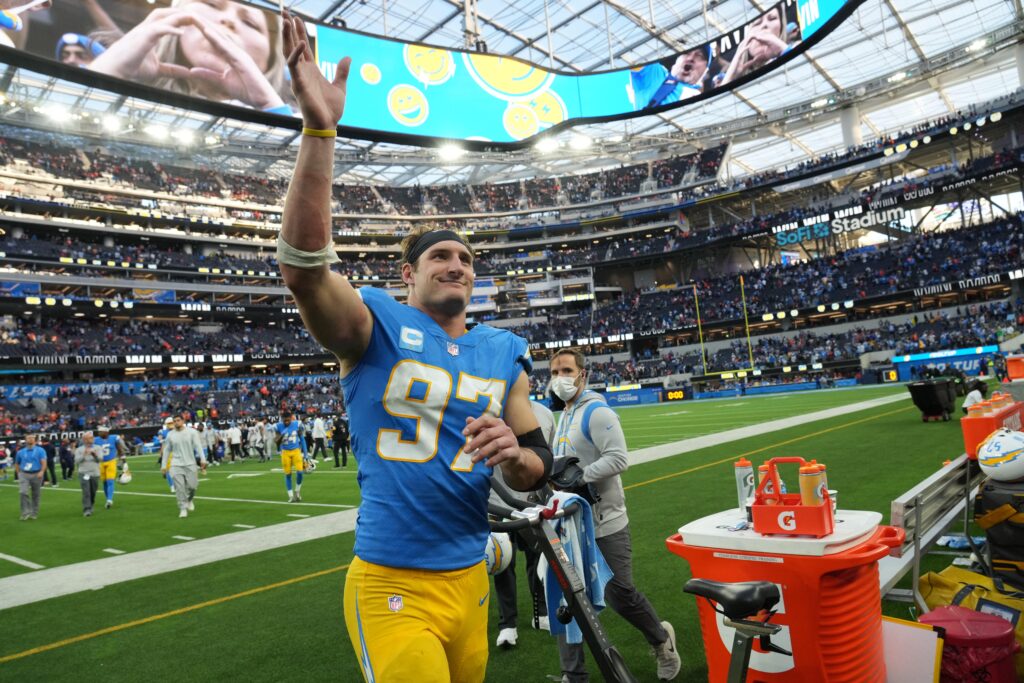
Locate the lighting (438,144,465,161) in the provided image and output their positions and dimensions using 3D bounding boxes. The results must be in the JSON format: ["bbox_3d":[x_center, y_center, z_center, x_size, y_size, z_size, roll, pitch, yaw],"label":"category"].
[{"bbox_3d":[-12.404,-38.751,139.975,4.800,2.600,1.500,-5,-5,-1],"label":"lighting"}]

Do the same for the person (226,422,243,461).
[{"bbox_3d":[-12.308,4.460,30.286,0.620,1.800,0.500,0,-7,-45],"label":"person"}]

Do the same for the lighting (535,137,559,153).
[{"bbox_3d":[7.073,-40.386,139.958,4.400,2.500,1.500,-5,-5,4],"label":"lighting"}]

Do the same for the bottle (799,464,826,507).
[{"bbox_3d":[1.134,0.586,2.560,0.084,0.263,0.084,-1,-6,-37],"label":"bottle"}]

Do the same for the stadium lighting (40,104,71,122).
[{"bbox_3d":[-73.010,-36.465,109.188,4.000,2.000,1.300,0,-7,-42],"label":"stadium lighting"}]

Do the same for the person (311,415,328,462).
[{"bbox_3d":[-7.246,3.640,25.716,0.720,1.760,0.550,-3,-5,-15],"label":"person"}]

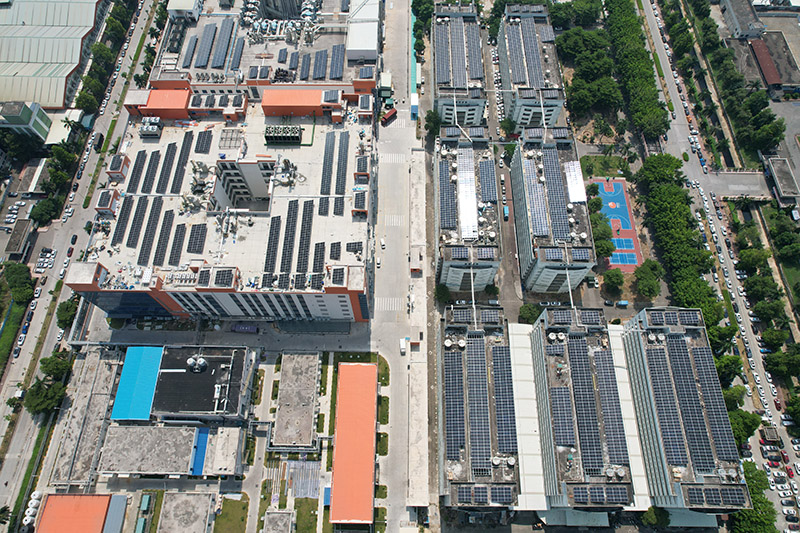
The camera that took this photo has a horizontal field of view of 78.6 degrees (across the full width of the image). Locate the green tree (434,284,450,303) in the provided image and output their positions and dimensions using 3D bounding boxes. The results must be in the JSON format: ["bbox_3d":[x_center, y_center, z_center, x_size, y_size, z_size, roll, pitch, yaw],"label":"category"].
[{"bbox_3d":[19.700,12.790,225.270,6.600,7.500,7.200,0,65,1],"label":"green tree"}]

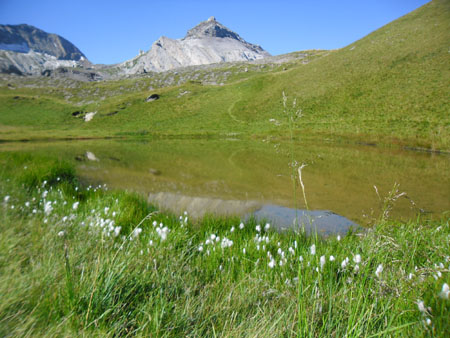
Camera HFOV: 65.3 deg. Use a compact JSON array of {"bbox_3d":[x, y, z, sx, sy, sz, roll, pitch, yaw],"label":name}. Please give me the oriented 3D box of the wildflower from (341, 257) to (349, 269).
[{"bbox_3d":[0.800,0.627,2.350,0.050,0.075,0.048,0,6,0],"label":"wildflower"}]

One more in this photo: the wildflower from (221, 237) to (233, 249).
[{"bbox_3d":[0.012,0.576,2.750,0.090,0.085,0.070,0,6,0],"label":"wildflower"}]

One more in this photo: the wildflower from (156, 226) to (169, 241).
[{"bbox_3d":[-0.534,0.551,3.000,0.098,0.115,0.080,0,6,0],"label":"wildflower"}]

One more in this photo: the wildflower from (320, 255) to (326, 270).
[{"bbox_3d":[0.673,0.639,2.400,0.042,0.105,0.042,0,6,0],"label":"wildflower"}]

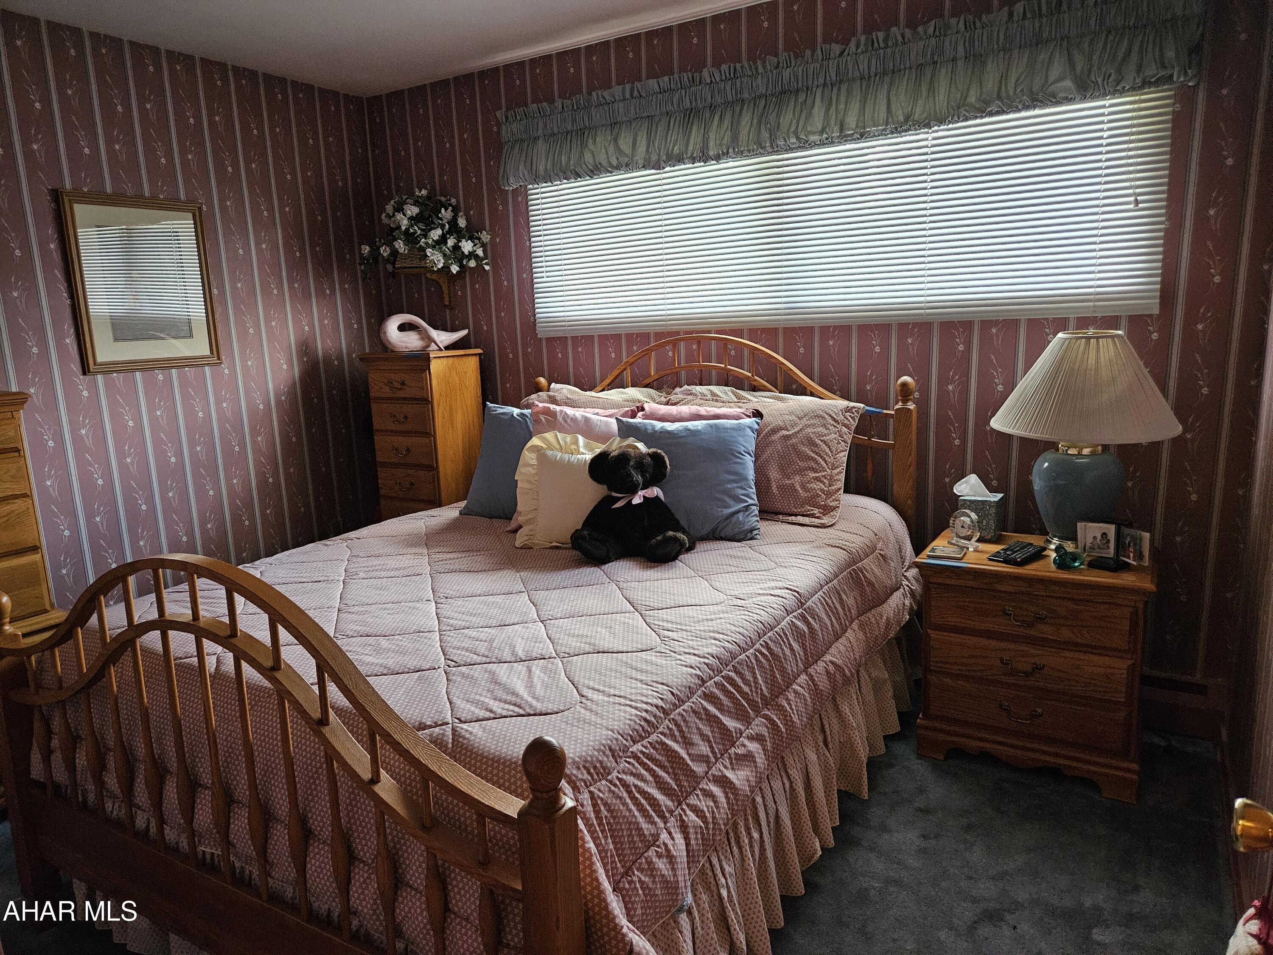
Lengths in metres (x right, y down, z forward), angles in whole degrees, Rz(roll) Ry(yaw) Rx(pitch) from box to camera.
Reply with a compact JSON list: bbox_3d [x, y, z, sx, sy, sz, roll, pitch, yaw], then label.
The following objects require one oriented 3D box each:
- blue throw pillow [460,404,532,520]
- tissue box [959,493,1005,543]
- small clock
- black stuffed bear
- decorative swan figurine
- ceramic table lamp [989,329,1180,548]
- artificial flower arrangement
[{"bbox_3d":[-0.400,-0.059,3.047,0.450,0.440,0.160,3,-16,23],"label":"blue throw pillow"},{"bbox_3d":[1.107,0.124,2.720,0.112,0.132,0.111,5,13,31],"label":"tissue box"},{"bbox_3d":[1.015,0.158,2.617,0.042,0.113,0.100,-8,13,-27],"label":"small clock"},{"bbox_3d":[-0.002,0.060,2.518,0.370,0.325,0.290,-1,11,4],"label":"black stuffed bear"},{"bbox_3d":[-0.941,-0.644,3.763,0.400,0.164,0.140,-1,11,6],"label":"decorative swan figurine"},{"bbox_3d":[1.313,-0.102,2.492,0.498,0.648,0.498,5,13,31],"label":"ceramic table lamp"},{"bbox_3d":[-0.948,-1.077,3.772,0.540,0.380,0.270,5,13,31],"label":"artificial flower arrangement"}]

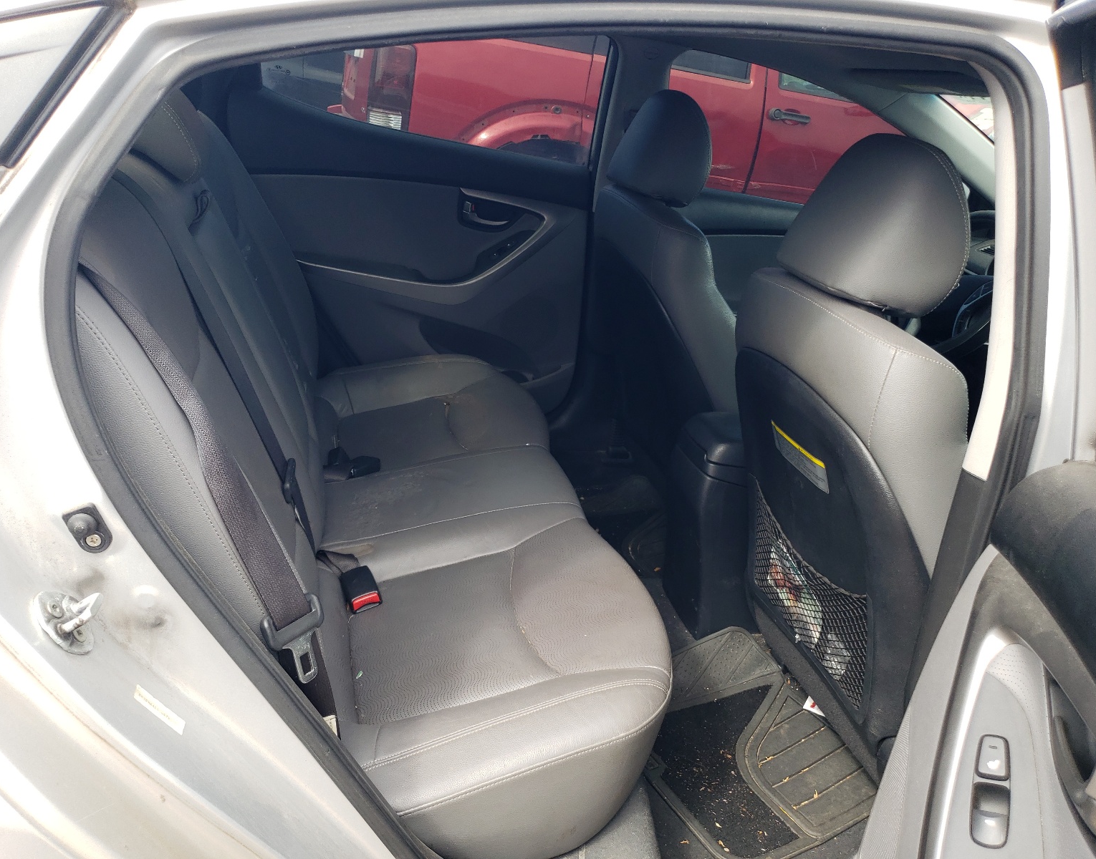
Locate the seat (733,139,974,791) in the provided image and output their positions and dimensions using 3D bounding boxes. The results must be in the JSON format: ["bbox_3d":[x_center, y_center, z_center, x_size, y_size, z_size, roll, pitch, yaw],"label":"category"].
[{"bbox_3d":[0.675,0.077,1.273,0.840,0.930,0.530,2,24,-17],"label":"seat"}]

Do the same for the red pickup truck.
[{"bbox_3d":[0.968,-1.734,5.227,4.700,1.780,1.870,-1,25,-23],"label":"red pickup truck"}]

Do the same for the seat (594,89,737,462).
[{"bbox_3d":[0.498,-0.214,1.896,0.840,0.930,0.530,2,24,-17],"label":"seat"}]

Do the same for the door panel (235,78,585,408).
[{"bbox_3d":[-0.309,-0.360,1.958,0.810,0.670,0.130,2,24,-17],"label":"door panel"}]

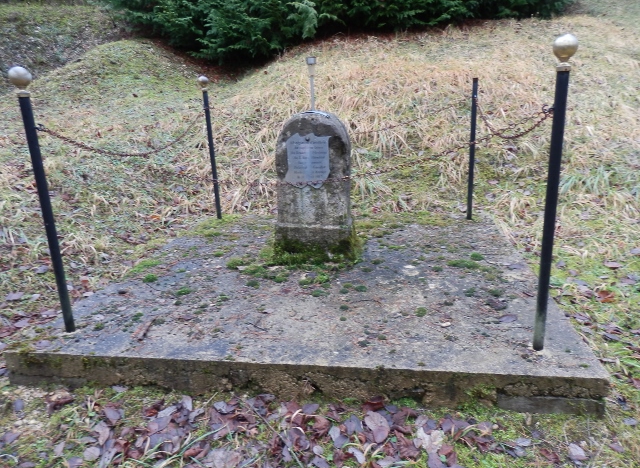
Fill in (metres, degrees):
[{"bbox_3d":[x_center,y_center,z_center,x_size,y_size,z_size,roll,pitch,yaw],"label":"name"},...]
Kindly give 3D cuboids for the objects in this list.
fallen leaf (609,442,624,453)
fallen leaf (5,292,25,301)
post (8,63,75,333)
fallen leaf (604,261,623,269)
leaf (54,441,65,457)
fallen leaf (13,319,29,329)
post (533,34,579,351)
[{"bbox_3d":[1.038,0.748,1.618,0.038,0.012,0.056,-12,20,-28],"label":"fallen leaf"},{"bbox_3d":[-1.939,0.386,2.928,0.097,0.015,0.115,-13,20,-29],"label":"fallen leaf"},{"bbox_3d":[-1.258,-0.116,2.127,0.083,1.233,0.083,0,15,9],"label":"post"},{"bbox_3d":[1.825,0.181,2.872,0.098,0.020,0.097,1,18,12],"label":"fallen leaf"},{"bbox_3d":[-1.007,0.824,1.787,0.039,0.012,0.063,-5,18,-5],"label":"leaf"},{"bbox_3d":[-1.600,0.481,2.474,0.080,0.020,0.070,-15,21,-34],"label":"fallen leaf"},{"bbox_3d":[0.956,-0.116,1.908,0.085,1.318,0.085,0,15,9],"label":"post"}]

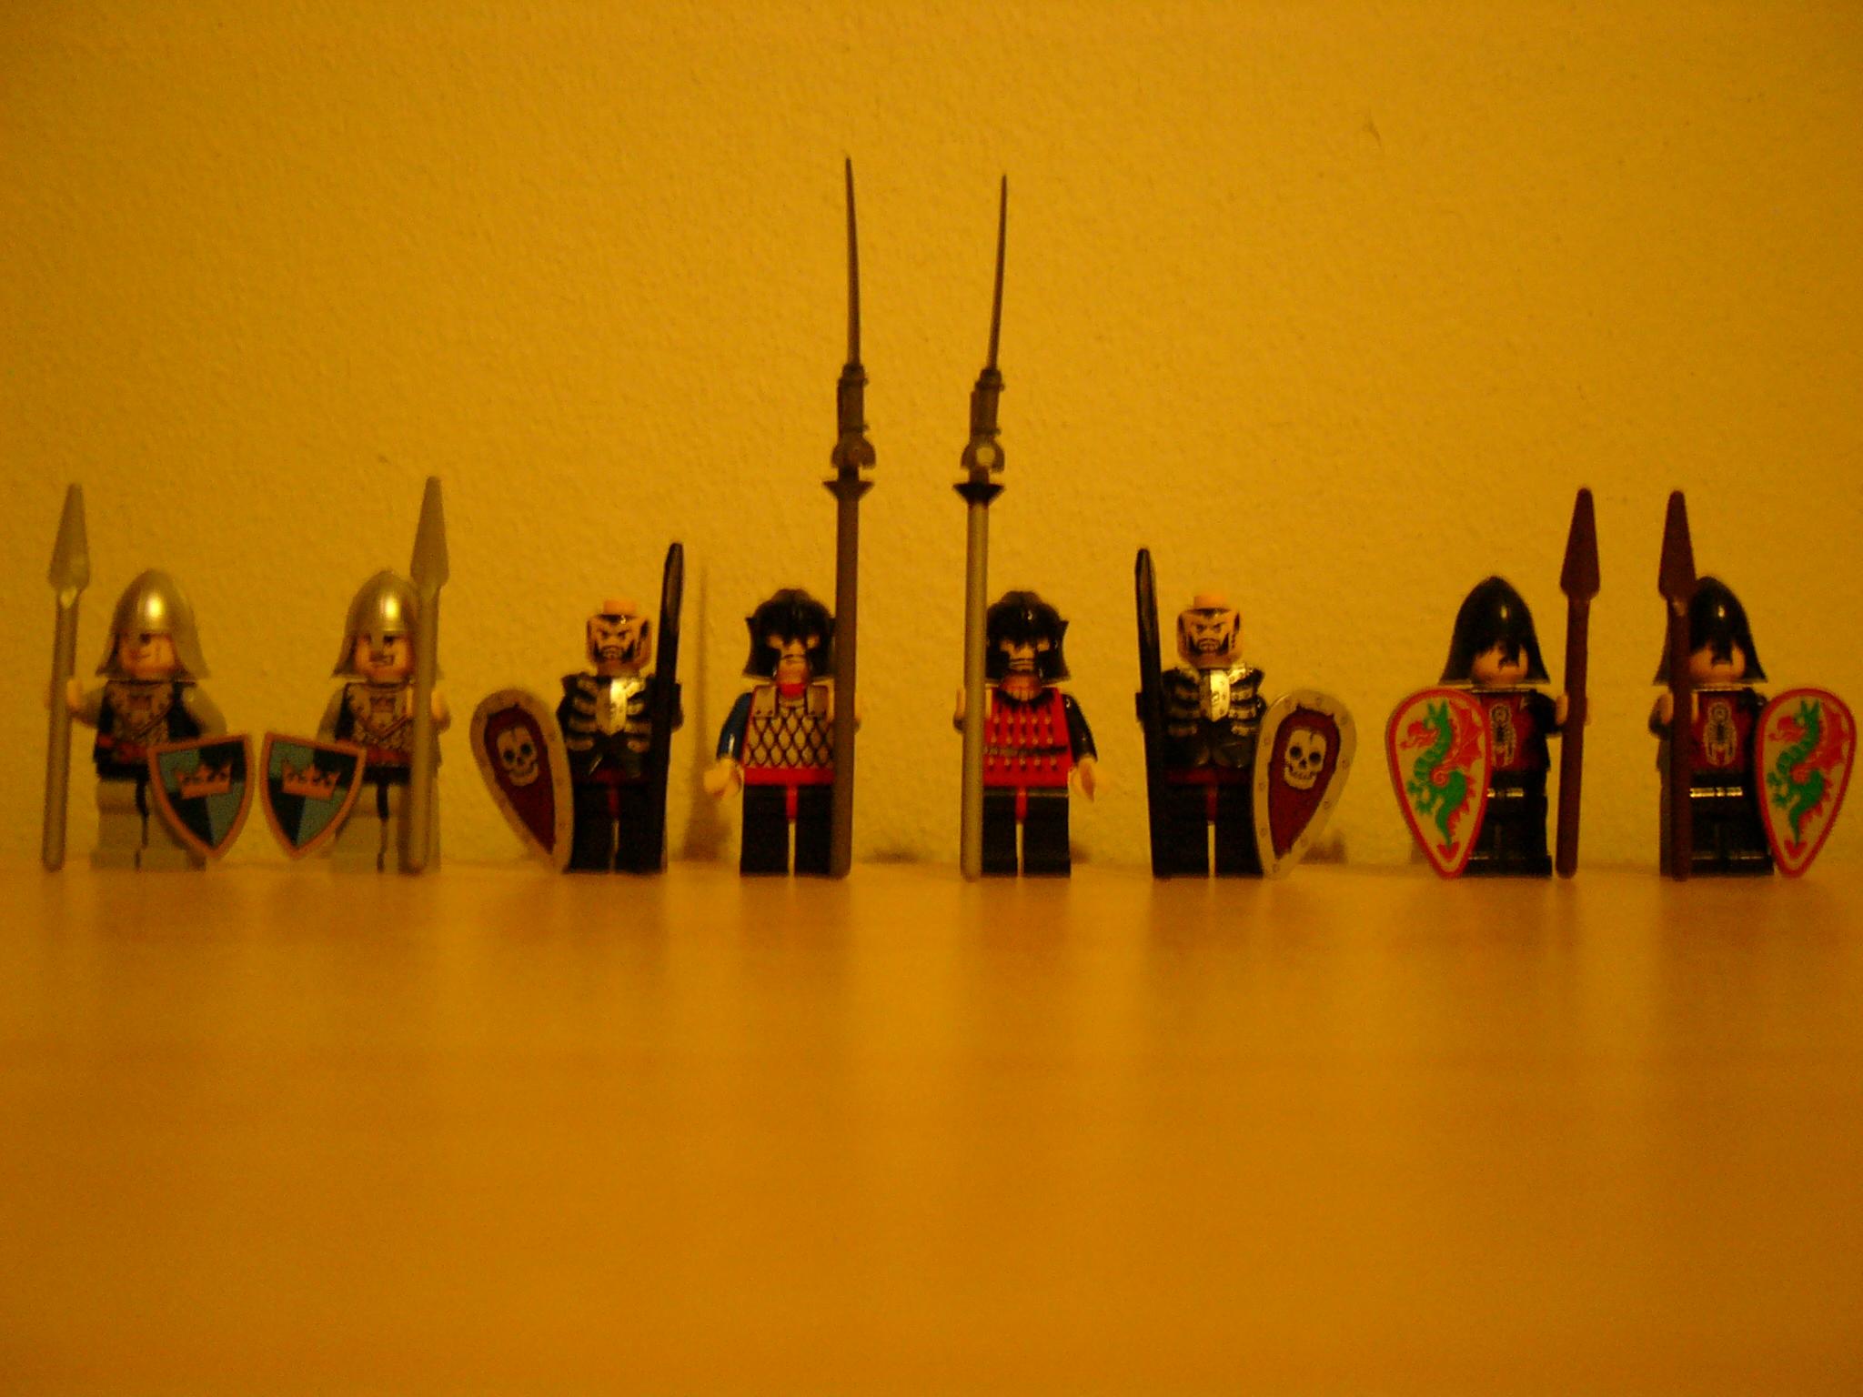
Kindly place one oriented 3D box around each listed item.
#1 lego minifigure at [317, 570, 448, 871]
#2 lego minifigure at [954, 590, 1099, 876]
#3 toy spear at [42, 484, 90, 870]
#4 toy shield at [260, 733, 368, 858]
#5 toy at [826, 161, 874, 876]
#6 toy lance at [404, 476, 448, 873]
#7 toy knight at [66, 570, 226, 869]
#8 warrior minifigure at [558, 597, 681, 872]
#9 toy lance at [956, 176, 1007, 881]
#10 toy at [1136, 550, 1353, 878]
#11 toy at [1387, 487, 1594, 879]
[{"bbox_3d":[-0.081,0.003,0.280,0.022,0.045,0.018,0,0,0],"label":"lego minifigure"},{"bbox_3d":[0.015,0.005,0.287,0.022,0.044,0.021,0,0,1],"label":"lego minifigure"},{"bbox_3d":[-0.133,-0.003,0.288,0.006,0.060,0.005,2,-3,0],"label":"toy spear"},{"bbox_3d":[-0.094,0.015,0.283,0.015,0.018,0.004,10,11,3],"label":"toy shield"},{"bbox_3d":[-0.012,-0.026,0.274,0.007,0.104,0.007,1,0,0],"label":"toy"},{"bbox_3d":[-0.077,-0.004,0.287,0.006,0.060,0.005,2,-3,0],"label":"toy lance"},{"bbox_3d":[-0.117,0.003,0.280,0.022,0.045,0.018,0,0,0],"label":"toy knight"},{"bbox_3d":[-0.046,0.005,0.280,0.020,0.041,0.018,0,0,0],"label":"warrior minifigure"},{"bbox_3d":[0.008,-0.026,0.287,0.008,0.107,0.008,2,-3,0],"label":"toy lance"},{"bbox_3d":[0.047,0.003,0.287,0.033,0.050,0.022,0,0,1],"label":"toy"},{"bbox_3d":[0.081,-0.002,0.279,0.030,0.057,0.024,0,0,0],"label":"toy"}]

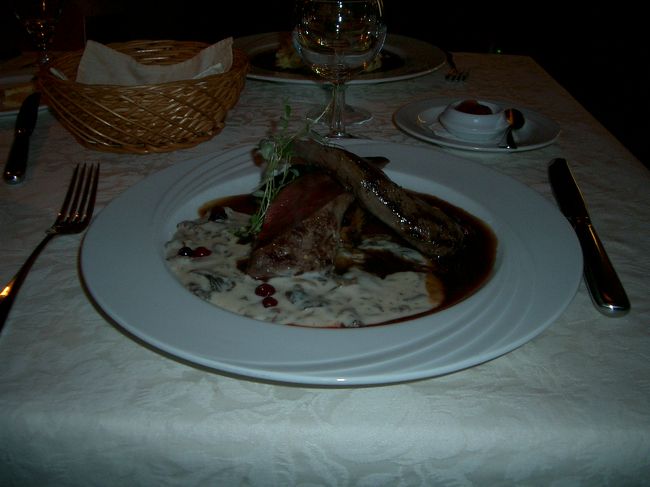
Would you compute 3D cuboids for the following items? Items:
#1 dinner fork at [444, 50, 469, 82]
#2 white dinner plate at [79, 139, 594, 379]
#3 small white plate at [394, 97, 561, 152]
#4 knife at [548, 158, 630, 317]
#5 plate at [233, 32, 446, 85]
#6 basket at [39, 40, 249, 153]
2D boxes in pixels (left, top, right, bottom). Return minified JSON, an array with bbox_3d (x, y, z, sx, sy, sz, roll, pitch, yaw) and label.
[{"bbox_3d":[0.163,-0.251,0.880,0.025,0.021,0.201,1,29,2],"label":"dinner fork"},{"bbox_3d":[0.004,-0.001,0.425,0.304,0.027,0.304,0,29,0],"label":"white dinner plate"},{"bbox_3d":[0.144,-0.108,0.625,0.155,0.020,0.155,0,29,0],"label":"small white plate"},{"bbox_3d":[0.183,-0.017,0.471,0.021,0.011,0.234,5,29,8],"label":"knife"},{"bbox_3d":[0.005,-0.229,0.833,0.296,0.027,0.296,0,29,0],"label":"plate"},{"bbox_3d":[-0.166,-0.139,0.622,0.194,0.073,0.184,1,29,0],"label":"basket"}]

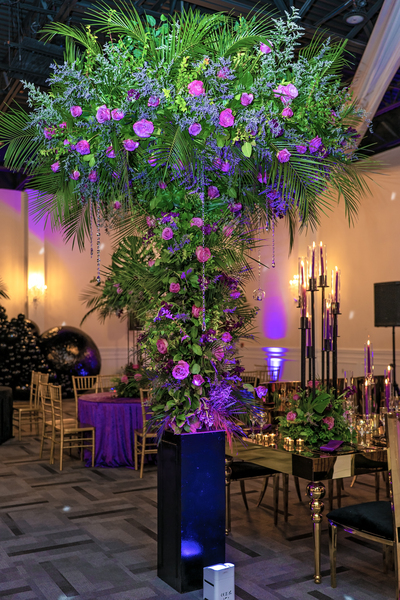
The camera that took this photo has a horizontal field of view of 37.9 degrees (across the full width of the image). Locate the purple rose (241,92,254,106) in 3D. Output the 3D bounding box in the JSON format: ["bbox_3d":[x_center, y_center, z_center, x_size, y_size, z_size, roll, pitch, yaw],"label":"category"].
[{"bbox_3d":[0.280,-1.185,3.457,0.077,0.074,0.064,1,-4,-17],"label":"purple rose"}]

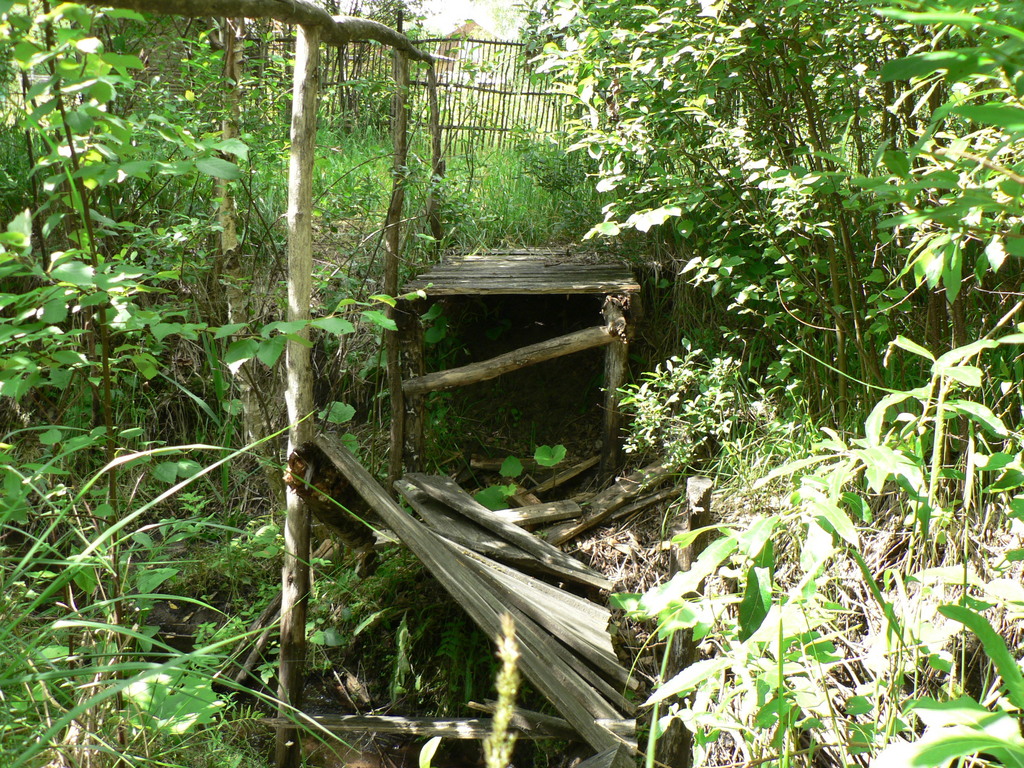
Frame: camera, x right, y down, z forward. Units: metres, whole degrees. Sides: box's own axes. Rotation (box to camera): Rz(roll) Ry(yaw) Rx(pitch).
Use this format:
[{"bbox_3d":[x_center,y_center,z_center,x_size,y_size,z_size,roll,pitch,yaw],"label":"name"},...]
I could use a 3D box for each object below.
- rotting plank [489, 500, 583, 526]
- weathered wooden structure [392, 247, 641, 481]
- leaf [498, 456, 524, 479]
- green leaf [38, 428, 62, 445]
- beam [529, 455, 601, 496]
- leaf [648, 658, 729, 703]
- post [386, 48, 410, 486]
[{"bbox_3d":[0.092,0.581,4.779,0.440,0.040,0.140,-6,15,-21],"label":"rotting plank"},{"bbox_3d":[0.065,-0.151,5.816,1.170,0.970,1.400,1,14,3],"label":"weathered wooden structure"},{"bbox_3d":[-0.002,0.406,5.203,0.115,0.115,0.030,0,-23,0],"label":"leaf"},{"bbox_3d":[-1.343,0.154,3.100,0.063,0.050,0.015,0,-27,0],"label":"green leaf"},{"bbox_3d":[0.253,0.444,5.238,0.540,0.030,0.070,-21,24,-36],"label":"beam"},{"bbox_3d":[0.338,0.571,2.040,0.185,0.022,0.052,-20,39,-22],"label":"leaf"},{"bbox_3d":[-0.541,-0.461,5.016,0.068,2.141,0.068,2,14,-1],"label":"post"}]

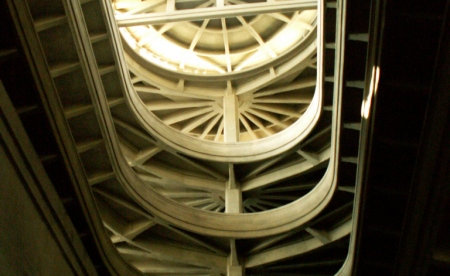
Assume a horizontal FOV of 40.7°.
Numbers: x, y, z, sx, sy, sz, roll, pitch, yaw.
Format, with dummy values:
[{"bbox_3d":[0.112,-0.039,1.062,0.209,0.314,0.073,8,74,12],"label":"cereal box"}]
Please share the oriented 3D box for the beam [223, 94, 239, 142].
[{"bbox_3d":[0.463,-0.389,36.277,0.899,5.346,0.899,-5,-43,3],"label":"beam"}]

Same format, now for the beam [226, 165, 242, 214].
[{"bbox_3d":[0.530,3.966,32.189,0.899,3.960,0.899,-5,-43,3],"label":"beam"}]

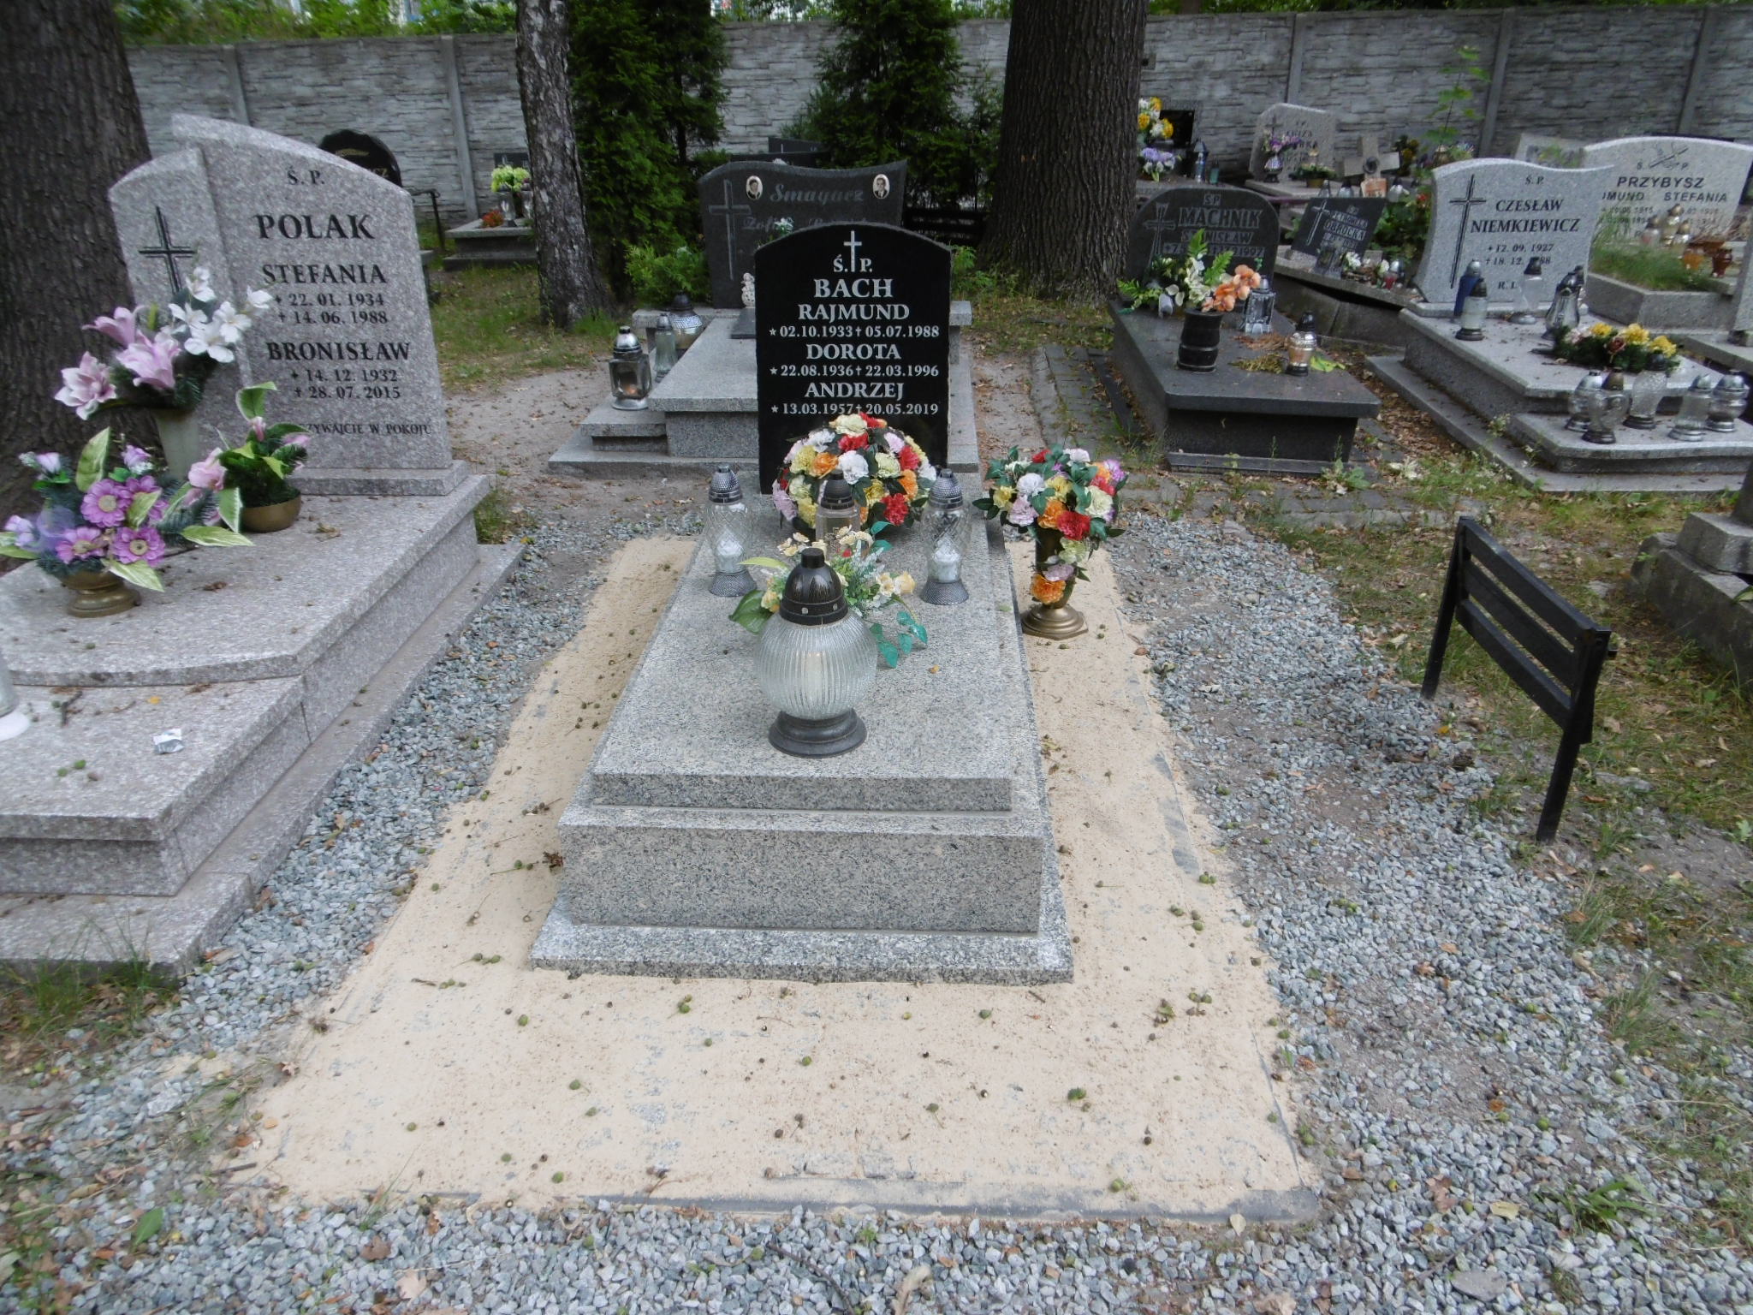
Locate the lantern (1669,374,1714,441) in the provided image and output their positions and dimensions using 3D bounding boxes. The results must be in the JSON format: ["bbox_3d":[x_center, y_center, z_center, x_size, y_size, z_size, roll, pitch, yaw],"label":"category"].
[{"bbox_3d":[3.127,-0.959,4.655,0.130,0.225,0.130,0,27,3],"label":"lantern"}]

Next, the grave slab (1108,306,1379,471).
[{"bbox_3d":[1.572,-1.255,5.508,0.790,0.310,1.800,0,27,3],"label":"grave slab"}]

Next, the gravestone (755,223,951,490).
[{"bbox_3d":[-0.064,-0.866,3.570,0.556,0.785,0.080,1,26,3],"label":"gravestone"}]

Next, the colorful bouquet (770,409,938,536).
[{"bbox_3d":[-0.060,-0.550,3.473,0.440,0.305,0.320,1,26,3],"label":"colorful bouquet"}]

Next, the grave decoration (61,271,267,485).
[{"bbox_3d":[-2.027,-0.713,3.462,0.570,0.680,0.420,0,27,3],"label":"grave decoration"}]

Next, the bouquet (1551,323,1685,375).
[{"bbox_3d":[3.143,-1.329,5.156,0.520,0.200,0.340,0,27,3],"label":"bouquet"}]

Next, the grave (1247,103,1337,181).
[{"bbox_3d":[3.841,-4.753,11.207,0.750,0.660,0.120,0,27,3],"label":"grave"}]

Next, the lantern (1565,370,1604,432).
[{"bbox_3d":[2.798,-1.010,4.781,0.115,0.210,0.115,0,27,3],"label":"lantern"}]

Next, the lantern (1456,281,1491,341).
[{"bbox_3d":[2.806,-1.627,5.682,0.130,0.270,0.130,1,26,3],"label":"lantern"}]

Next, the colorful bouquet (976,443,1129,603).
[{"bbox_3d":[0.501,-0.376,3.454,0.420,0.450,0.370,0,27,3],"label":"colorful bouquet"}]

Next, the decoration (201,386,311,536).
[{"bbox_3d":[-1.786,-0.579,3.502,0.310,0.400,0.290,0,27,3],"label":"decoration"}]

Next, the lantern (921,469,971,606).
[{"bbox_3d":[0.171,-0.296,2.938,0.120,0.320,0.120,1,26,3],"label":"lantern"}]

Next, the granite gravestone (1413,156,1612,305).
[{"bbox_3d":[3.226,-2.158,6.170,0.880,0.690,0.090,0,27,3],"label":"granite gravestone"}]

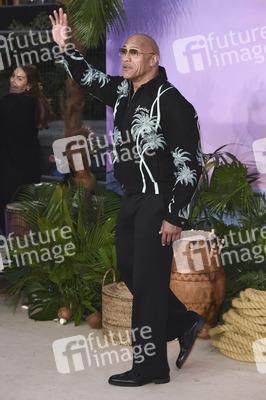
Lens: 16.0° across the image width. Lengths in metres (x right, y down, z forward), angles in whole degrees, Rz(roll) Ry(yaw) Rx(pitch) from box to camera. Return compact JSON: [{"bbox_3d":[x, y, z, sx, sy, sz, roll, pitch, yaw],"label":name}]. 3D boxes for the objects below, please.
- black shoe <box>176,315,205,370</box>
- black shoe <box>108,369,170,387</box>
[{"bbox_3d":[0.286,0.768,5.220,0.115,0.325,0.115,28,-8,-5],"label":"black shoe"},{"bbox_3d":[0.036,0.928,5.050,0.325,0.115,0.115,-2,7,-14],"label":"black shoe"}]

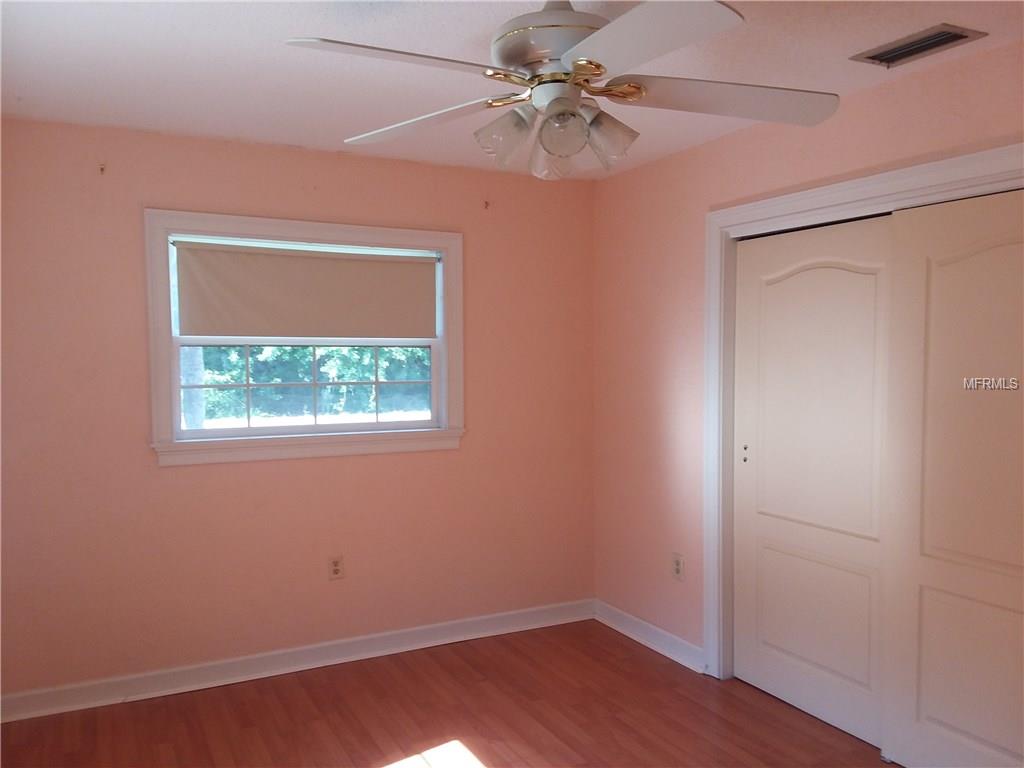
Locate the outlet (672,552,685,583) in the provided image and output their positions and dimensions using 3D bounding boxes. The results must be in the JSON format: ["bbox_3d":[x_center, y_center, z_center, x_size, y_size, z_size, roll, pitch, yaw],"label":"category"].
[{"bbox_3d":[0.786,0.872,3.786,0.012,0.115,0.071,-1,3,-27],"label":"outlet"}]

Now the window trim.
[{"bbox_3d":[-0.897,-0.203,3.729,1.462,1.088,0.120,-1,3,-27],"label":"window trim"}]

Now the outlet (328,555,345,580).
[{"bbox_3d":[-0.830,0.875,3.784,0.071,0.115,0.012,-1,3,-27],"label":"outlet"}]

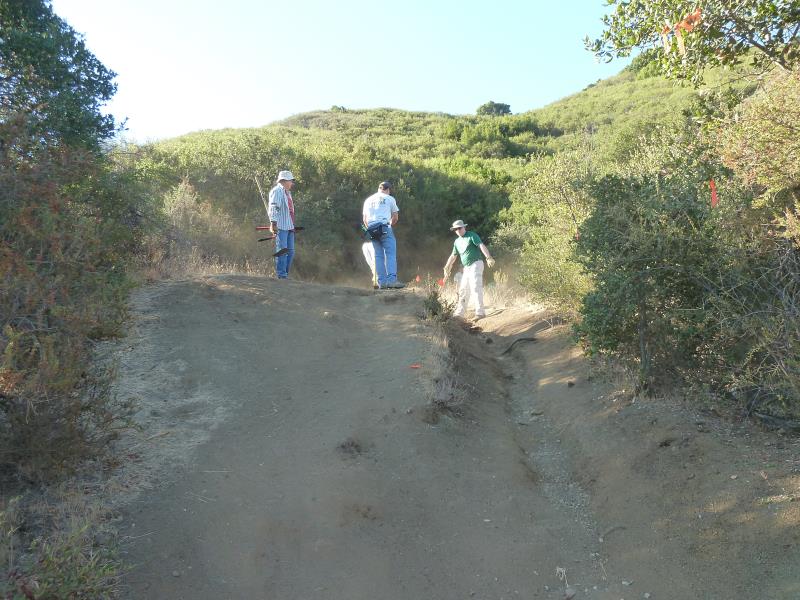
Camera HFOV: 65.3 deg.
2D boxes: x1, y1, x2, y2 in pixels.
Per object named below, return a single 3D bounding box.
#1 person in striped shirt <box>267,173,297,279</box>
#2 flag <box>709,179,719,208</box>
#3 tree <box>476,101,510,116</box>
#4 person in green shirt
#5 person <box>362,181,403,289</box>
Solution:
[{"bbox_3d":[-1.949,-1.252,10.350,0.420,1.790,0.520,0,0,25],"label":"person in striped shirt"},{"bbox_3d":[2.813,-0.956,5.600,0.060,0.260,0.030,0,0,18],"label":"flag"},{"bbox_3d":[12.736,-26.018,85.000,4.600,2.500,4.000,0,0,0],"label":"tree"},{"bbox_3d":[1.164,-0.518,10.600,0.820,1.680,0.500,0,0,25],"label":"person in green shirt"},{"bbox_3d":[-0.286,-1.062,10.200,0.580,1.750,0.450,0,0,22],"label":"person"}]

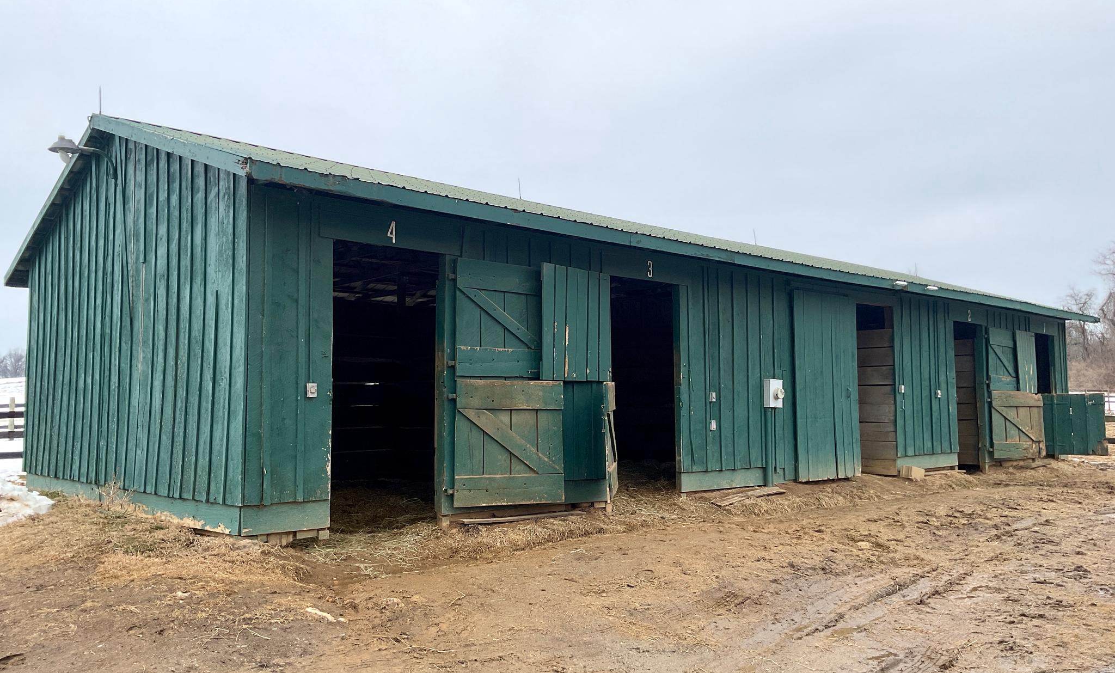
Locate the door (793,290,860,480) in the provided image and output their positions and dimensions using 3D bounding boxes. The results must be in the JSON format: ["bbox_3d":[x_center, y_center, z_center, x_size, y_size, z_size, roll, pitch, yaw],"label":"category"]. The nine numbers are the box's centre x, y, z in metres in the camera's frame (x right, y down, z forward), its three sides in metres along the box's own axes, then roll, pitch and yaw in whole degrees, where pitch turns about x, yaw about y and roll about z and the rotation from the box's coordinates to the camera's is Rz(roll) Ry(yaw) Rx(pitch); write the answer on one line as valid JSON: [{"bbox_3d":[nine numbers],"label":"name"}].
[{"bbox_3d":[3.821,0.711,13.260,1.663,2.605,0.055,4,-6,-43],"label":"door"}]

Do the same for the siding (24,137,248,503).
[{"bbox_3d":[-4.752,-0.345,9.971,0.060,3.833,6.626,4,-6,-43],"label":"siding"}]

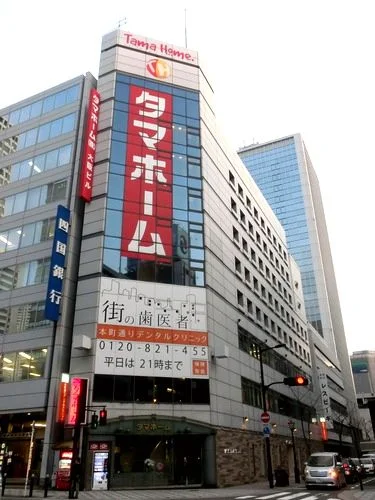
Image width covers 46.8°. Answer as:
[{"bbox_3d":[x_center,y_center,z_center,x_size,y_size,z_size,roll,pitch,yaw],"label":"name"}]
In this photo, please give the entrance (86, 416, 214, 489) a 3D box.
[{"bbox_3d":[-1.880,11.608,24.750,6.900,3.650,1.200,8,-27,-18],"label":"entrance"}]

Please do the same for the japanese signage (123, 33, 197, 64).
[{"bbox_3d":[-2.453,-18.862,40.375,6.900,1.500,0.200,8,-27,-19],"label":"japanese signage"}]

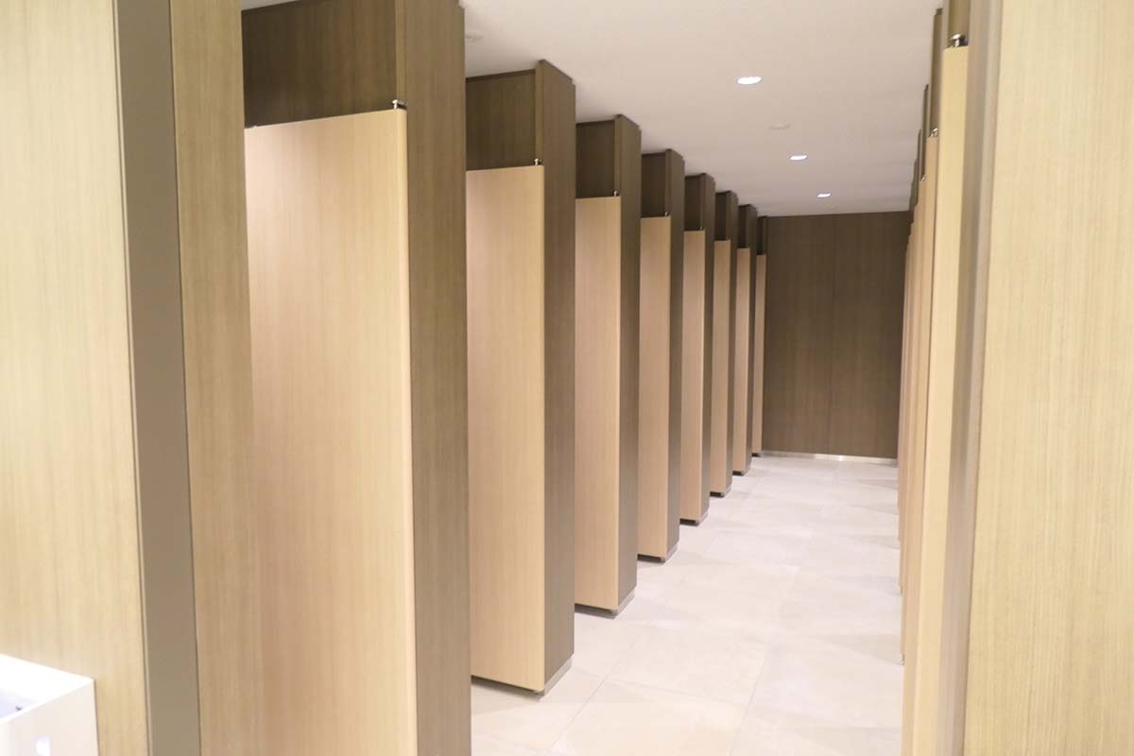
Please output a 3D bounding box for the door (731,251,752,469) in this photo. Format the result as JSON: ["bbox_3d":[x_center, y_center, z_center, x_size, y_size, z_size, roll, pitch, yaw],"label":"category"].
[{"bbox_3d":[1.428,-0.163,7.264,0.600,2.120,0.045,2,6,23],"label":"door"}]

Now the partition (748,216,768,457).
[{"bbox_3d":[1.691,-0.439,8.219,0.900,2.540,0.150,2,6,23],"label":"partition"}]

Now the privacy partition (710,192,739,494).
[{"bbox_3d":[0.999,-0.291,6.635,0.900,2.540,0.320,2,6,23],"label":"privacy partition"}]

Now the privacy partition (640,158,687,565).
[{"bbox_3d":[0.280,-0.138,4.992,0.900,2.540,0.320,2,6,23],"label":"privacy partition"}]

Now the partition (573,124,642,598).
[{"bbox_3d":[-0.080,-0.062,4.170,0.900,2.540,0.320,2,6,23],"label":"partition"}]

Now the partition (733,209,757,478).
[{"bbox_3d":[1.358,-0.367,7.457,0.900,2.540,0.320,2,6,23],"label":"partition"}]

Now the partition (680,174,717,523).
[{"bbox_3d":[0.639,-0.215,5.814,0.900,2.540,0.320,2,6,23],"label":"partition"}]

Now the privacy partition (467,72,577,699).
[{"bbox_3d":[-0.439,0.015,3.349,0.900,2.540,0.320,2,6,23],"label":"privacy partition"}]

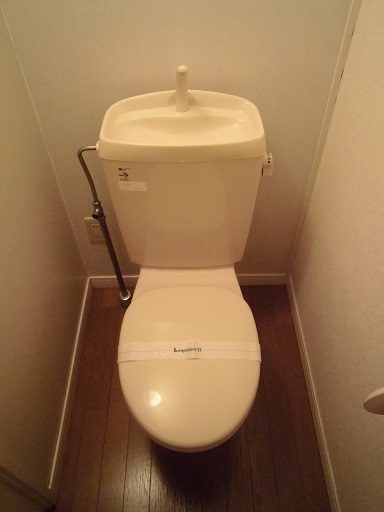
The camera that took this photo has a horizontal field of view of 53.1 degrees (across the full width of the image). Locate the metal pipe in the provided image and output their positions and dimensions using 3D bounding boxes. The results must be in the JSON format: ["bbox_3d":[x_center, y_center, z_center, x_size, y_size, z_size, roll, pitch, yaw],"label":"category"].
[{"bbox_3d":[-0.275,-0.047,1.289,0.070,0.719,0.050,-1,47,0],"label":"metal pipe"}]

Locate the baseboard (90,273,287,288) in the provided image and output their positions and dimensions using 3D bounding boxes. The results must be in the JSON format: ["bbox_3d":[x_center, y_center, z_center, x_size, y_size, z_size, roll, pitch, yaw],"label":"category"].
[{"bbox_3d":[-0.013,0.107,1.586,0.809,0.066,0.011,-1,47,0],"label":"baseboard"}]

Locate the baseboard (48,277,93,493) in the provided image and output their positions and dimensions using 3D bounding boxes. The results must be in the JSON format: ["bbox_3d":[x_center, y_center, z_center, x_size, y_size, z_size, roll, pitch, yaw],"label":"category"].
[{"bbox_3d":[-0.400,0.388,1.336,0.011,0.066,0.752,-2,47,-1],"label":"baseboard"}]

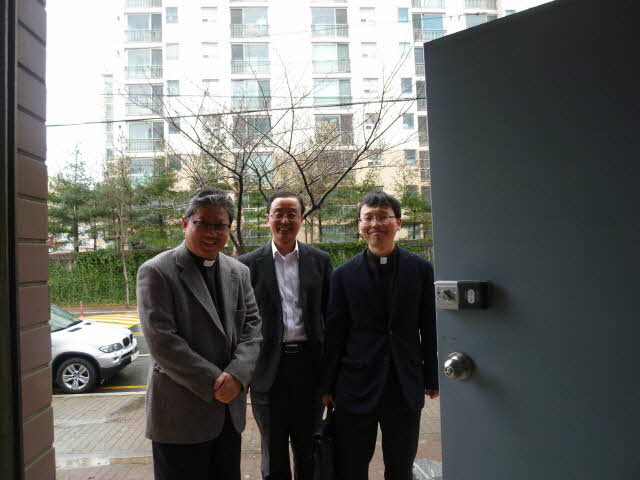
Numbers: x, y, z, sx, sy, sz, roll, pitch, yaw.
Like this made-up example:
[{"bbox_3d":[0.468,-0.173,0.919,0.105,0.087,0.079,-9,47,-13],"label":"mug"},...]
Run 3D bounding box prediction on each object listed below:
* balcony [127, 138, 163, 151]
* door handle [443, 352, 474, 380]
[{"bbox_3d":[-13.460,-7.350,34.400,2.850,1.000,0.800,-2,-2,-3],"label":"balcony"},{"bbox_3d":[0.359,0.339,1.165,0.072,0.072,0.070,-3,-2,36],"label":"door handle"}]

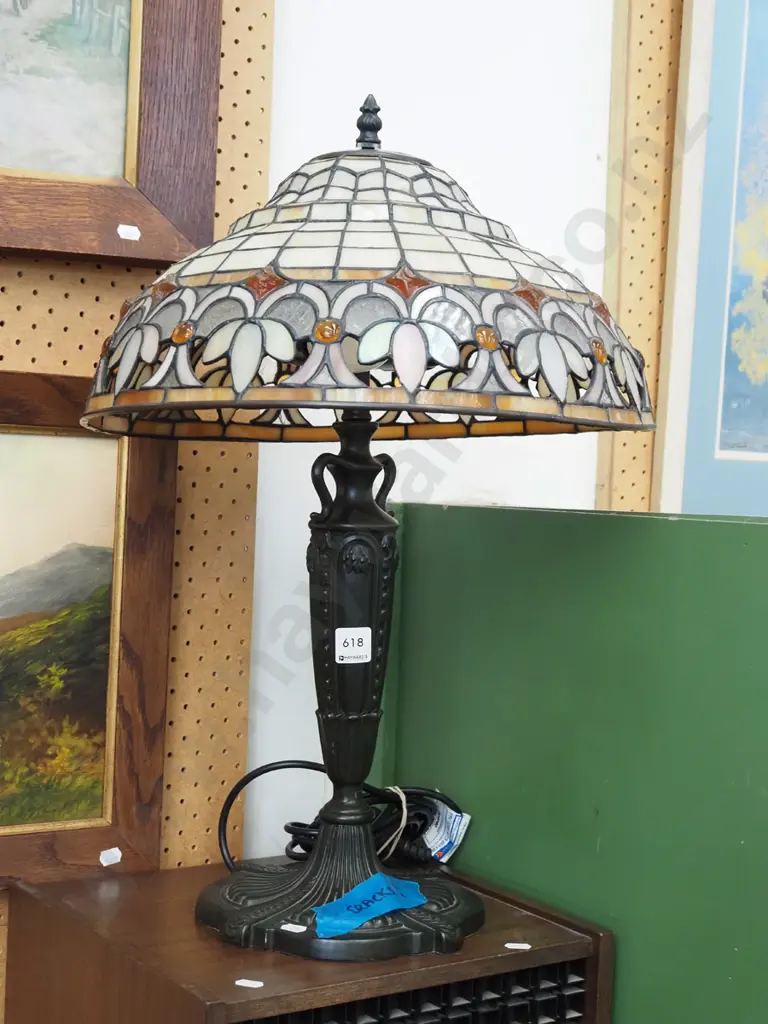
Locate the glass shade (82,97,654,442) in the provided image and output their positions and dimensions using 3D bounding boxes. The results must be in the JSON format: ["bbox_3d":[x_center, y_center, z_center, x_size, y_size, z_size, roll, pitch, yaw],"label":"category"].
[{"bbox_3d":[-0.011,-0.181,1.197,0.411,0.239,0.411,2,1,-1],"label":"glass shade"}]

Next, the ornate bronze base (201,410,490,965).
[{"bbox_3d":[-0.026,0.108,1.198,0.207,0.378,0.207,2,1,-1],"label":"ornate bronze base"}]

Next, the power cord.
[{"bbox_3d":[-0.034,0.245,1.335,0.199,0.101,0.121,2,1,-1],"label":"power cord"}]

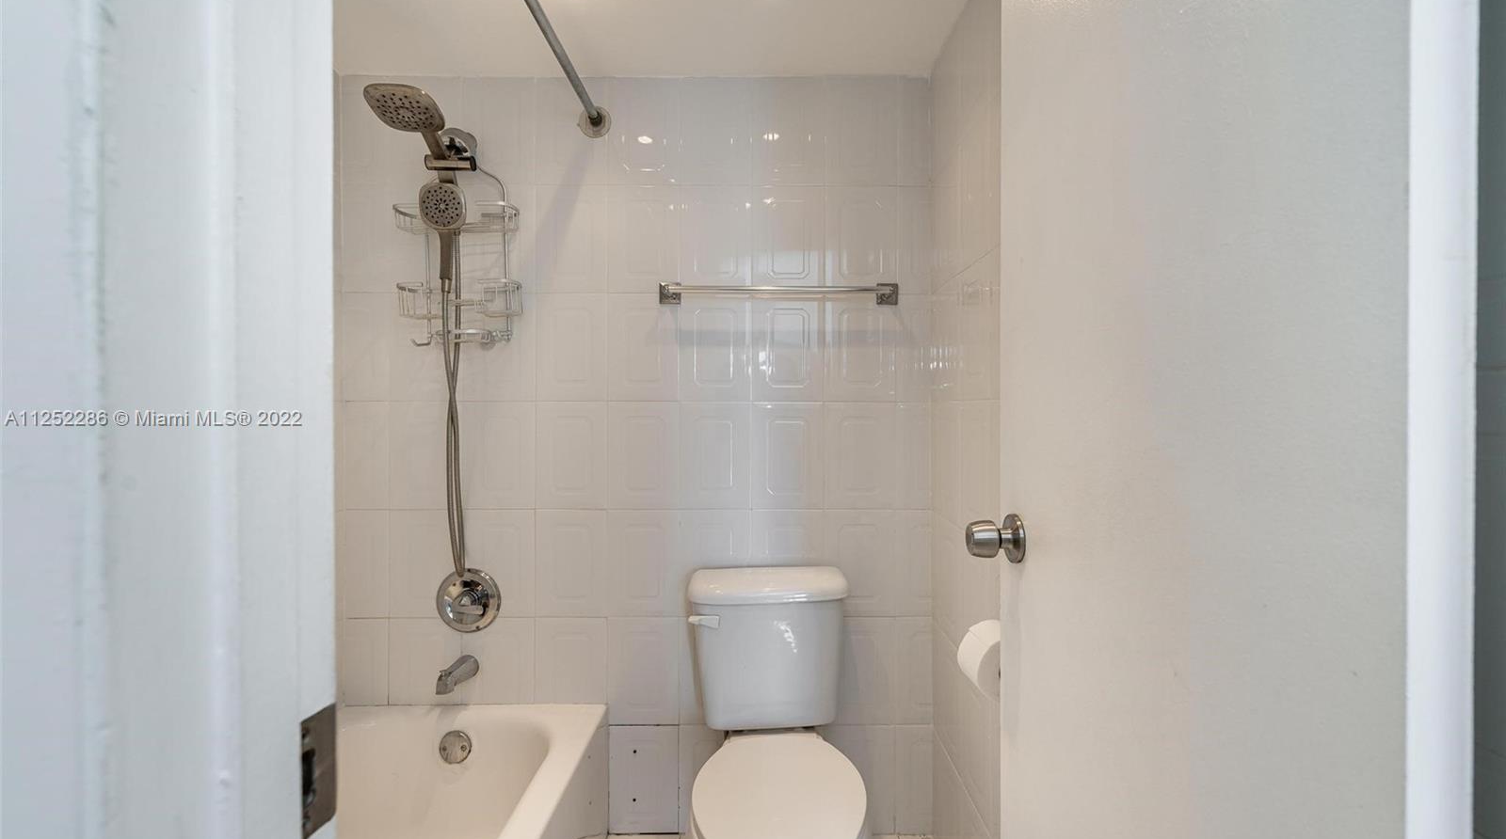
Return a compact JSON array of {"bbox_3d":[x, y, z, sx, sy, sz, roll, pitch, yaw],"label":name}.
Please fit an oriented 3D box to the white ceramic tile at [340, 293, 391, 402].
[{"bbox_3d":[-1.077,-0.201,1.867,0.128,0.300,0.010,0,0,0],"label":"white ceramic tile"}]

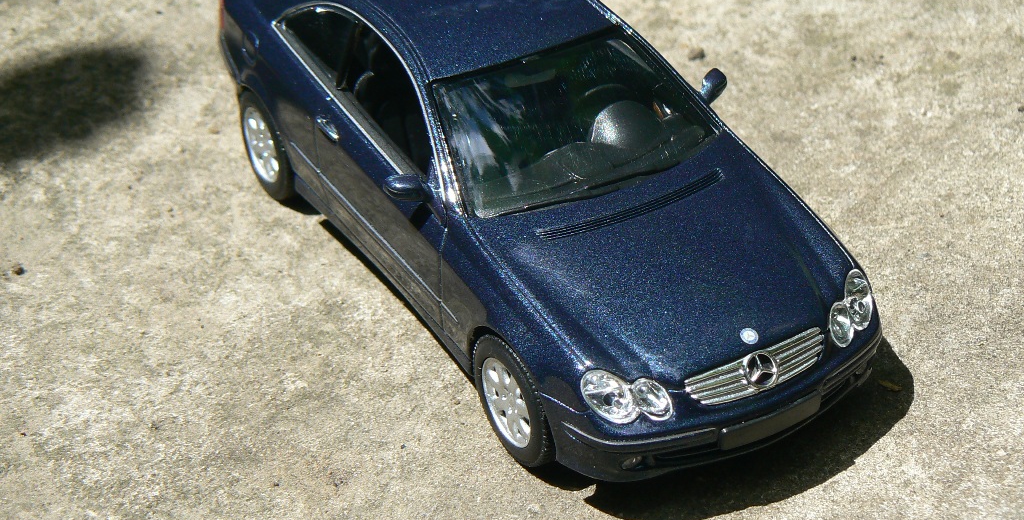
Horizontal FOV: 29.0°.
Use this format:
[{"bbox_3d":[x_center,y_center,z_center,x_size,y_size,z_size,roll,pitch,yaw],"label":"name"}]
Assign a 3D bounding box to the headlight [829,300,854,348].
[{"bbox_3d":[0.081,0.016,0.489,0.007,0.010,0.005,-24,40,-31],"label":"headlight"}]

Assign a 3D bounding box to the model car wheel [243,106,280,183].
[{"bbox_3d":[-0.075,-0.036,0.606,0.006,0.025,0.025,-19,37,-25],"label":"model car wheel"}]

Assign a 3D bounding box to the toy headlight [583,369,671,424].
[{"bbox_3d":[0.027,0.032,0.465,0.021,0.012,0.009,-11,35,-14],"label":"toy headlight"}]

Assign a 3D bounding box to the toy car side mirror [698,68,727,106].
[{"bbox_3d":[0.055,-0.048,0.545,0.010,0.007,0.006,-19,37,-25],"label":"toy car side mirror"}]

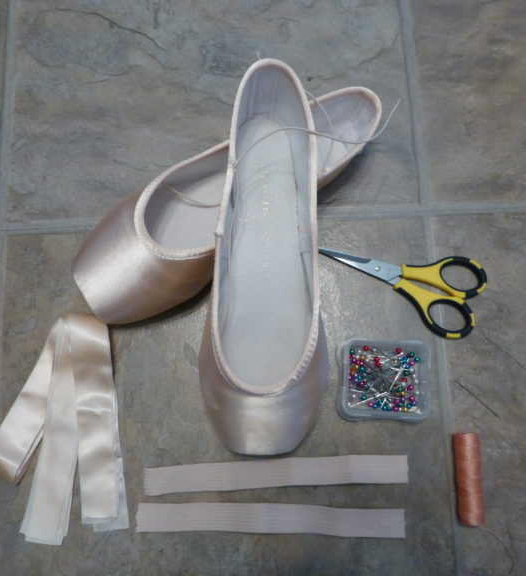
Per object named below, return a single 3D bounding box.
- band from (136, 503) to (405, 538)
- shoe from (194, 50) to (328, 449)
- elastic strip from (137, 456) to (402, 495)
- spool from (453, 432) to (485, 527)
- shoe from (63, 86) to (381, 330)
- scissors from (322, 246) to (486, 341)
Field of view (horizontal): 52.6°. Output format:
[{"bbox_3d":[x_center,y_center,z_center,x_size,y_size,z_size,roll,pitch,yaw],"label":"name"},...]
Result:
[{"bbox_3d":[0.005,0.153,0.349,0.176,0.003,0.018,1,80,2],"label":"band"},{"bbox_3d":[-0.001,-0.005,0.325,0.081,0.060,0.232,0,92,2],"label":"shoe"},{"bbox_3d":[0.009,0.125,0.354,0.176,0.003,0.018,-3,80,1],"label":"elastic strip"},{"bbox_3d":[0.134,0.123,0.344,0.016,0.016,0.056,1,80,2],"label":"spool"},{"bbox_3d":[-0.024,-0.058,0.363,0.232,0.060,0.081,-32,81,-6],"label":"shoe"},{"bbox_3d":[0.092,-0.008,0.372,0.124,0.011,0.059,19,81,5],"label":"scissors"}]

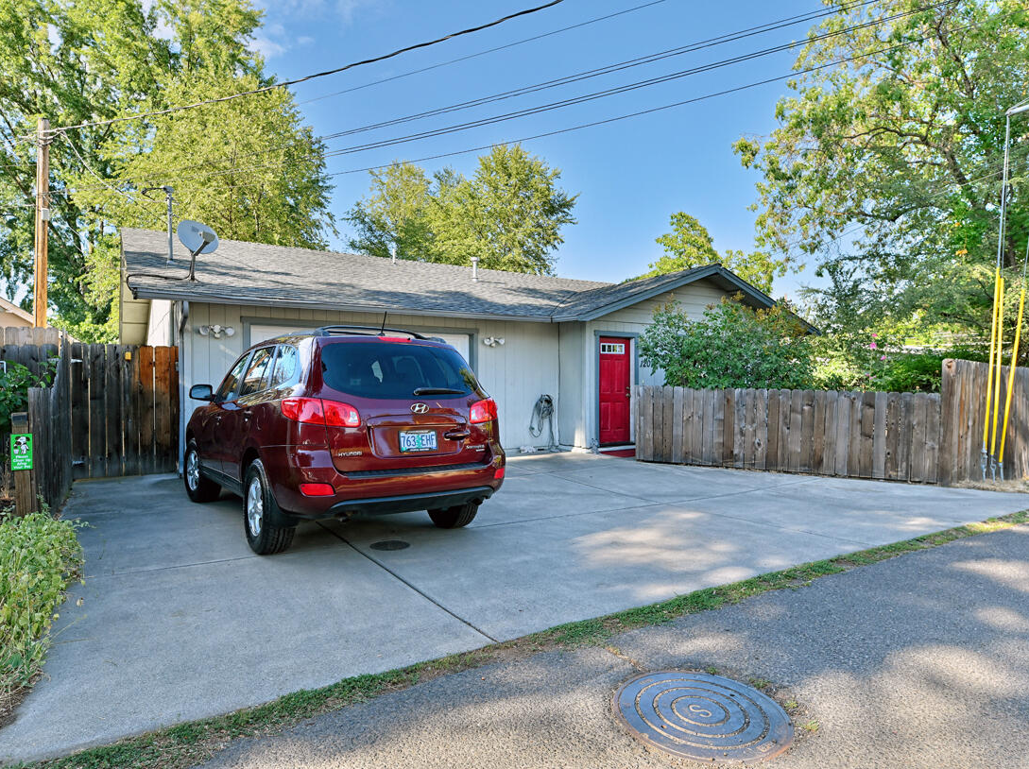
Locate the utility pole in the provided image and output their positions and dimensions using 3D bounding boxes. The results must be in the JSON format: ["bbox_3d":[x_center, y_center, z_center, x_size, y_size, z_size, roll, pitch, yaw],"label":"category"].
[{"bbox_3d":[-11.346,-2.558,14.472,0.300,7.440,0.300,1,1,-38],"label":"utility pole"}]

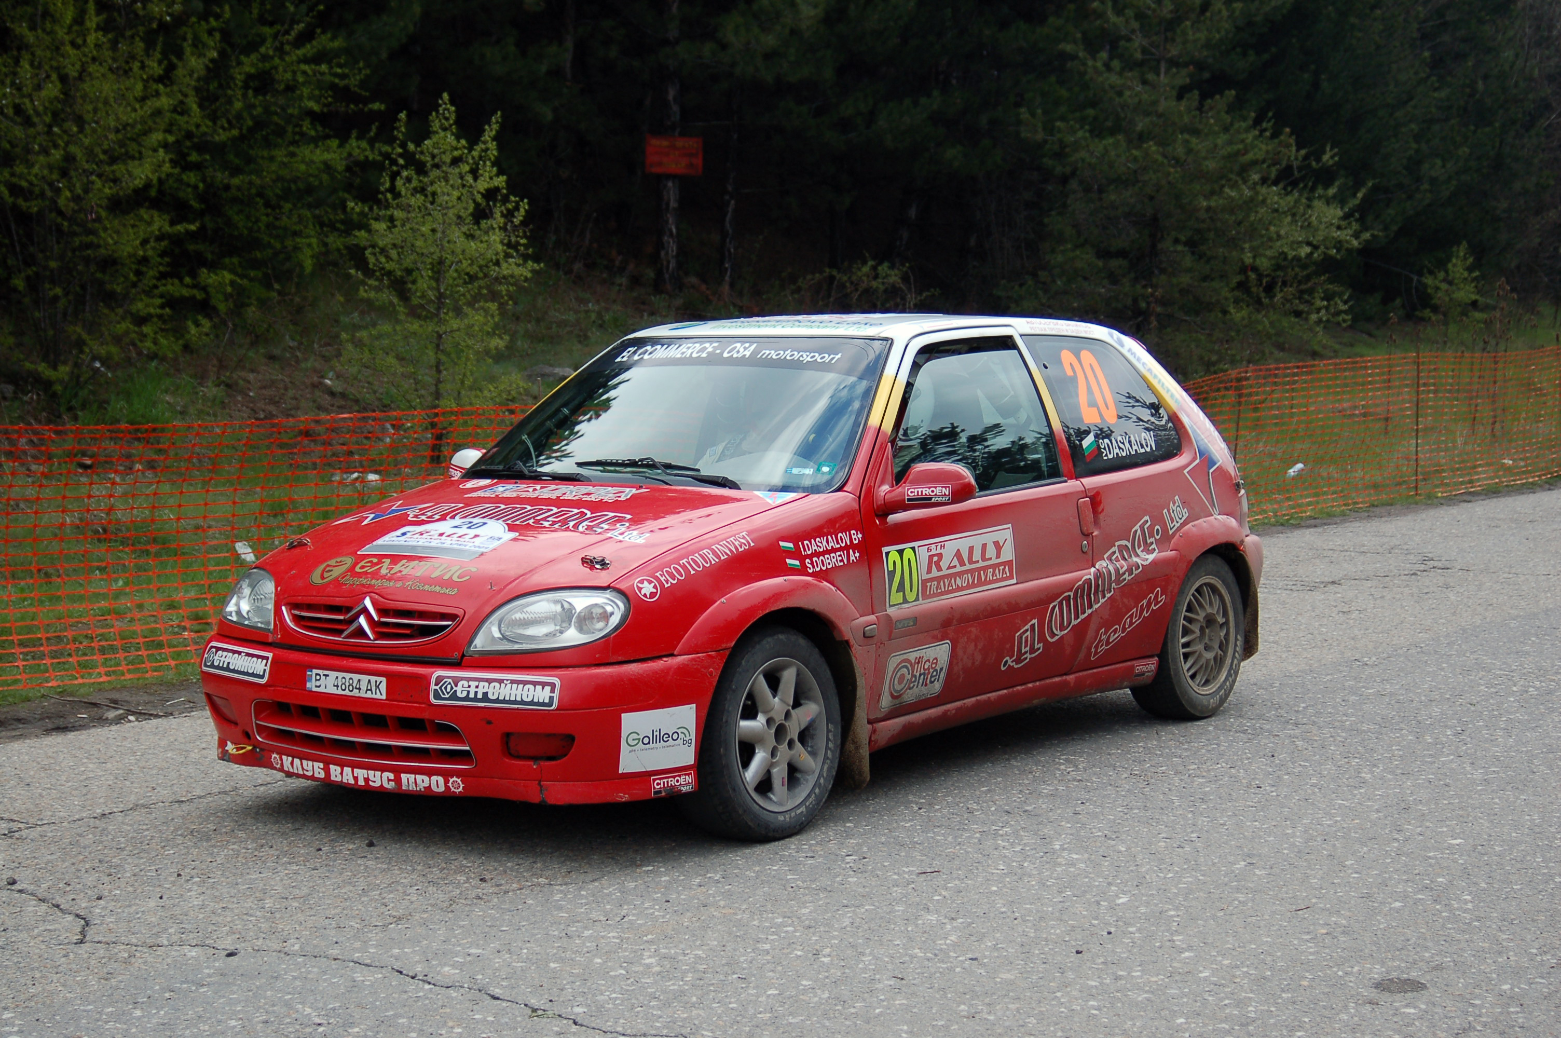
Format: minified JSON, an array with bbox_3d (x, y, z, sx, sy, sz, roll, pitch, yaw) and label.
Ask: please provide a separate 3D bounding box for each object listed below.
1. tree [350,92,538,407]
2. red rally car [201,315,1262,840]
[{"bbox_3d":[-2.417,-1.710,18.500,1.350,2.620,1.350,0,5,0],"label":"tree"},{"bbox_3d":[0.047,0.047,7.950,1.660,1.350,3.720,3,6,36],"label":"red rally car"}]

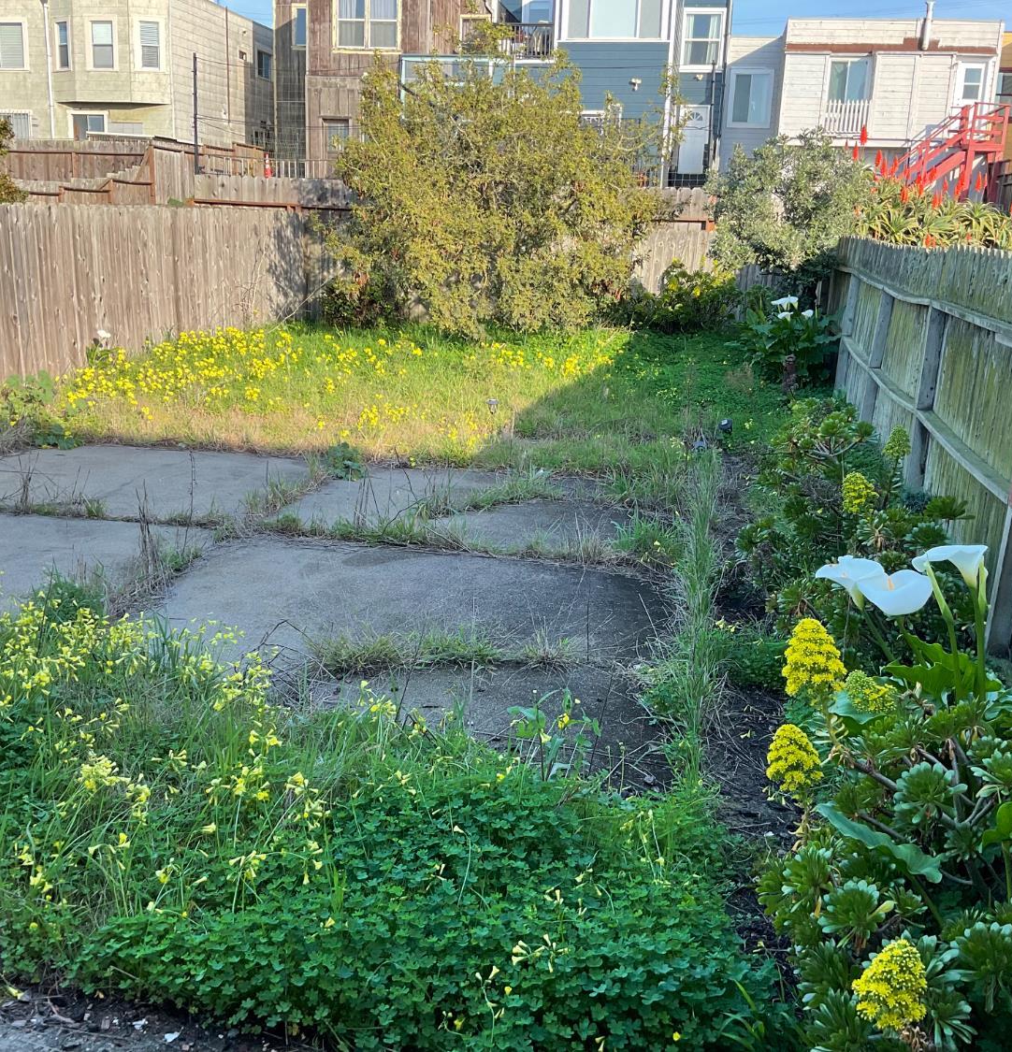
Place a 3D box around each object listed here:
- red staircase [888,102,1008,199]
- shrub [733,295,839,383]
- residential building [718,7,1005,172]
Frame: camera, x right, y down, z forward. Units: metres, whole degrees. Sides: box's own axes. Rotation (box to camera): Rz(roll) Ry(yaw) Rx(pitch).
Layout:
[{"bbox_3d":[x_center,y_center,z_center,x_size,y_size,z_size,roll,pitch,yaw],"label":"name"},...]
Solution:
[{"bbox_3d":[11.317,-9.411,30.300,3.000,2.700,1.250,4,15,8],"label":"red staircase"},{"bbox_3d":[3.050,-2.122,12.800,1.080,0.900,0.900,4,15,9],"label":"shrub"},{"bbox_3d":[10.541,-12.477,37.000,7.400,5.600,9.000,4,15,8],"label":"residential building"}]

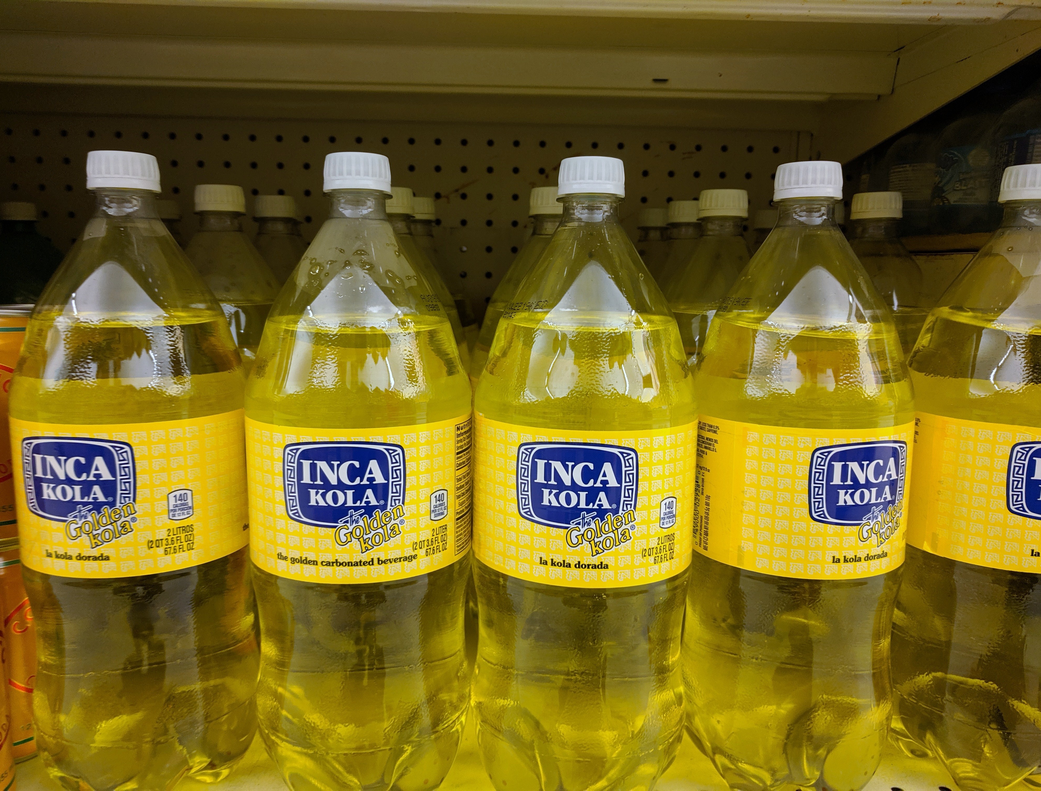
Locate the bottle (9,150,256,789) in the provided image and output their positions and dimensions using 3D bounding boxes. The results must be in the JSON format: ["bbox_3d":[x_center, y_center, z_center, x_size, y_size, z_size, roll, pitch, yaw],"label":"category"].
[{"bbox_3d":[-0.192,0.041,0.402,0.111,0.315,0.111,1,7,0],"label":"bottle"}]

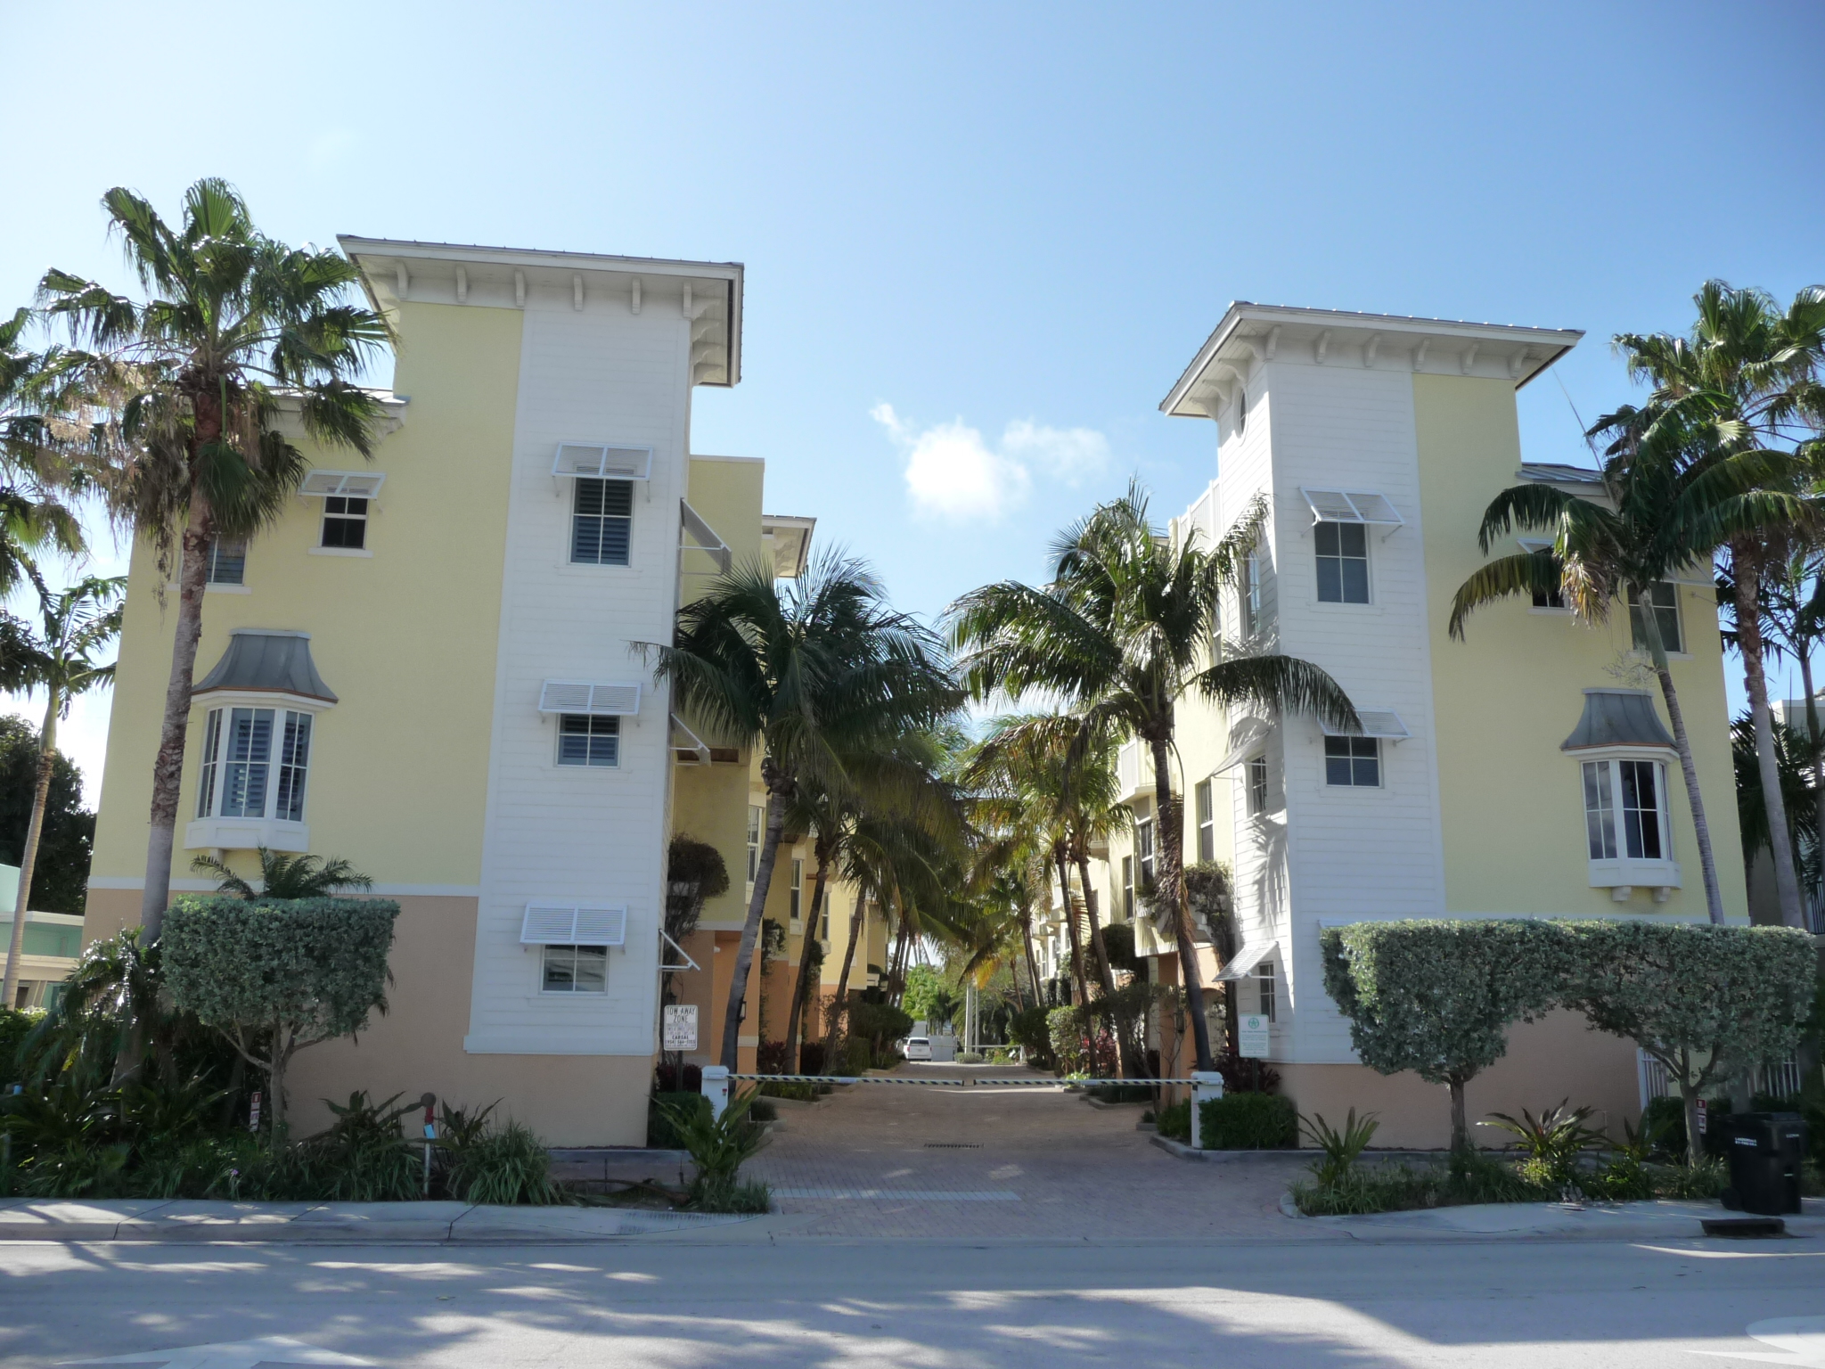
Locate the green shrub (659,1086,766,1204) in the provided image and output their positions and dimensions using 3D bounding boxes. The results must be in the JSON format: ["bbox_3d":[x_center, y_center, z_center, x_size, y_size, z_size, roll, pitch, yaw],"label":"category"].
[{"bbox_3d":[-2.102,4.875,15.678,1.100,1.120,1.100,2,-13,-7],"label":"green shrub"}]

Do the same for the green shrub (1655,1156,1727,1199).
[{"bbox_3d":[9.041,5.736,17.302,0.700,0.480,0.650,2,-13,-7],"label":"green shrub"}]

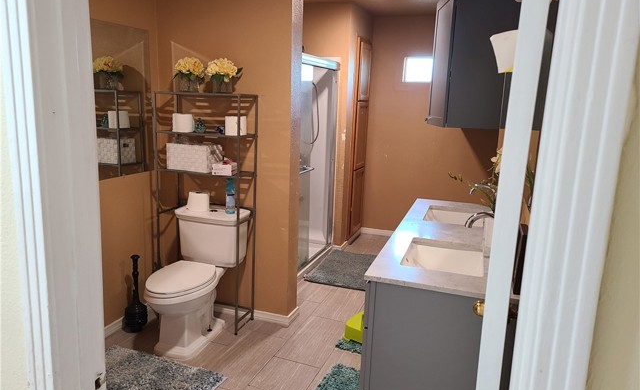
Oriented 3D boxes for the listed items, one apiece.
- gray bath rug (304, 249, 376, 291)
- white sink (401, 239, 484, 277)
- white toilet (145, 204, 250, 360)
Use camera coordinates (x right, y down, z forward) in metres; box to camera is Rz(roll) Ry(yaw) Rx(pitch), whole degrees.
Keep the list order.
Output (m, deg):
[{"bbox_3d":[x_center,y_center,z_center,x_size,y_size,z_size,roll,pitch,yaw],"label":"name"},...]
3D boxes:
[{"bbox_3d":[0.254,0.660,4.366,0.560,0.025,0.850,5,13,19],"label":"gray bath rug"},{"bbox_3d":[0.581,0.353,2.264,0.355,0.150,0.440,5,13,19],"label":"white sink"},{"bbox_3d":[-0.807,0.543,3.038,0.460,0.790,0.720,6,13,20],"label":"white toilet"}]

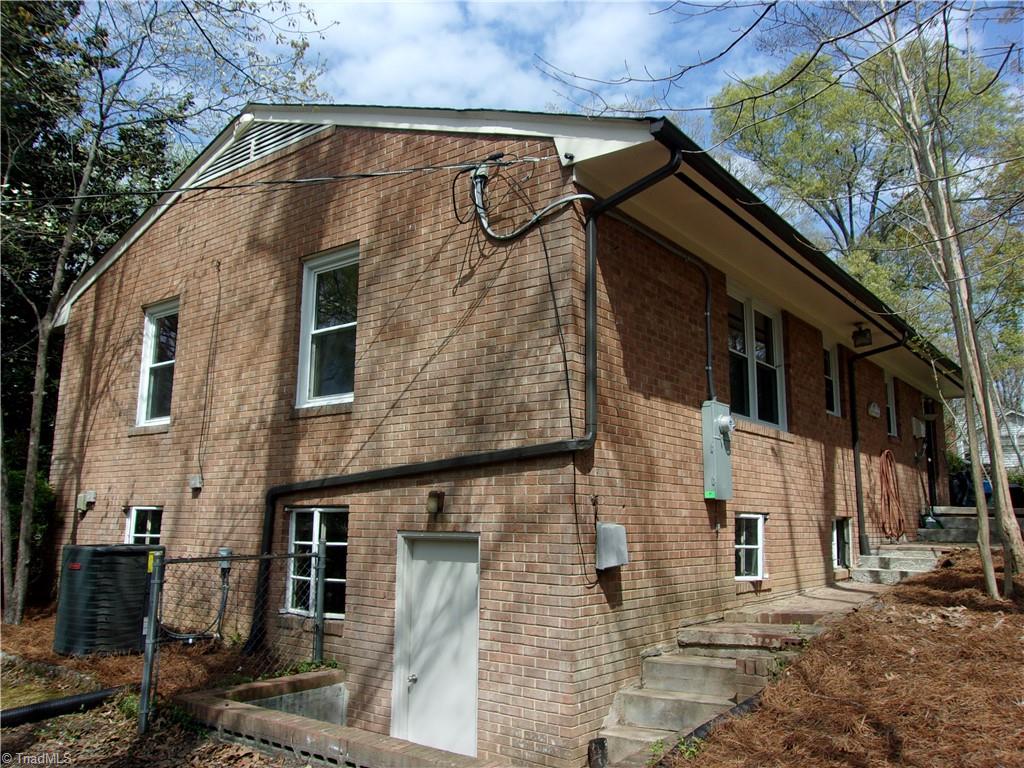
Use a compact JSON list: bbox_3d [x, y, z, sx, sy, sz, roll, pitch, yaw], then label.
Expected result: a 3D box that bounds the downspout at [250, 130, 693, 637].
[{"bbox_3d":[-0.637,0.390,6.335,4.280,3.710,0.370,-7,-12,38],"label":"downspout"}]

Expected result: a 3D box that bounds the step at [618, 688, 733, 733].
[{"bbox_3d":[1.167,2.242,5.452,0.840,0.215,0.300,-7,-12,38],"label":"step"}]

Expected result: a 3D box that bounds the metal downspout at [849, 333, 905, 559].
[{"bbox_3d":[4.917,0.841,10.534,0.760,2.830,0.120,-7,-12,38],"label":"metal downspout"}]

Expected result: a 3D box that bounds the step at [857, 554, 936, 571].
[{"bbox_3d":[5.174,2.386,10.619,0.930,0.155,0.400,-7,-13,38],"label":"step"}]

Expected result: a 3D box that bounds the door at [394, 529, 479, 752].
[{"bbox_3d":[-0.561,2.199,6.143,0.900,2.050,0.120,-7,-13,38],"label":"door"}]

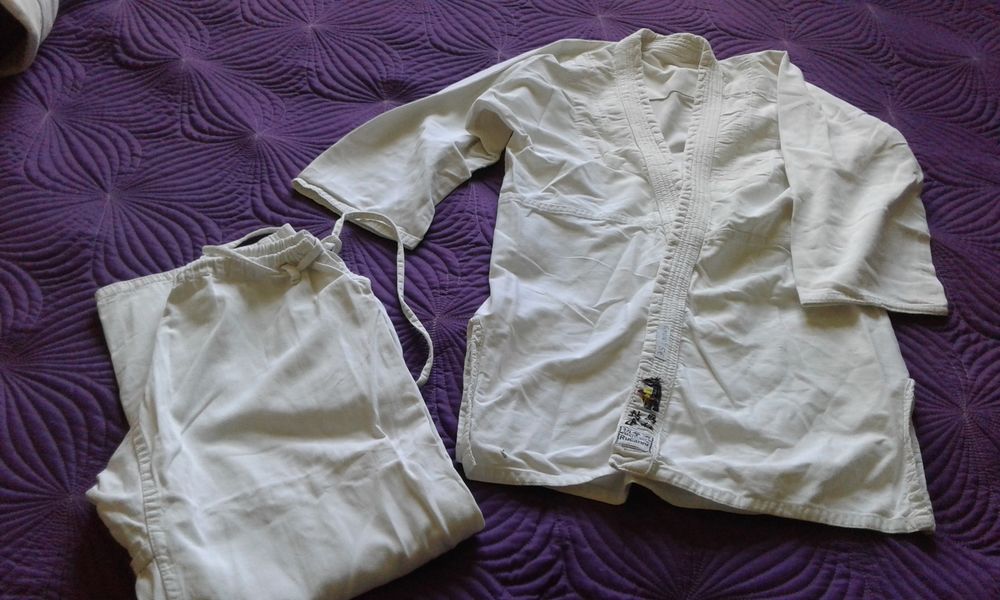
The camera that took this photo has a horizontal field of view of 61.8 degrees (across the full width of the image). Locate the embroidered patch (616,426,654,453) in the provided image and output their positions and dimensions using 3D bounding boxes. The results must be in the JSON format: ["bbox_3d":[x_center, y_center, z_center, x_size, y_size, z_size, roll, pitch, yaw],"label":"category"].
[{"bbox_3d":[0.142,0.147,0.885,0.038,0.004,0.022,13,54,7],"label":"embroidered patch"}]

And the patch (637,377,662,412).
[{"bbox_3d":[0.163,0.101,0.920,0.030,0.004,0.044,12,53,6],"label":"patch"}]

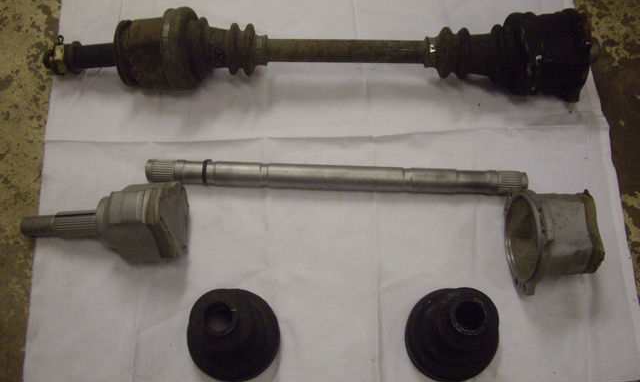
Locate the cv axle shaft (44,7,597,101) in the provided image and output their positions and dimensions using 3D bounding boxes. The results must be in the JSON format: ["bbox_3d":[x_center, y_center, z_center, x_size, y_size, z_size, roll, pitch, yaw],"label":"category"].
[{"bbox_3d":[0.000,-0.151,0.766,0.600,0.092,0.096,-1,68,0],"label":"cv axle shaft"}]

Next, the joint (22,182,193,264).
[{"bbox_3d":[-0.214,0.033,0.700,0.160,0.078,0.083,-2,68,-1],"label":"joint"}]

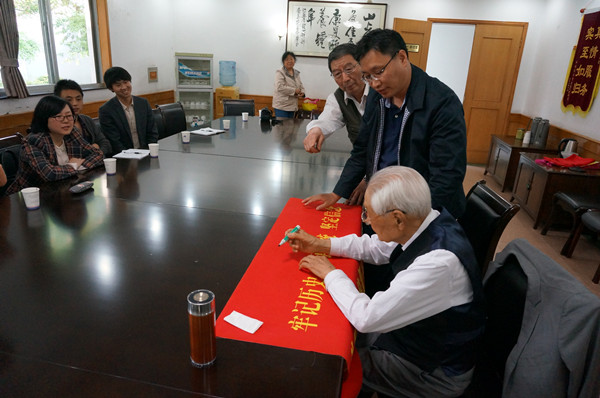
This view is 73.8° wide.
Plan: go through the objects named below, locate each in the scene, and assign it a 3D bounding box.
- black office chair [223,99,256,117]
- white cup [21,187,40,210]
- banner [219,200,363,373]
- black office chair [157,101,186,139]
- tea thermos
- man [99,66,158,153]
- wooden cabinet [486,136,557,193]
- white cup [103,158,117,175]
[{"bbox_3d":[-0.947,-0.933,5.721,0.500,0.960,0.580,6,19,11],"label":"black office chair"},{"bbox_3d":[-1.297,0.005,1.937,0.074,0.090,0.074,2,19,-1],"label":"white cup"},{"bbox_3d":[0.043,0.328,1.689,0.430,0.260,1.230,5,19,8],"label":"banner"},{"bbox_3d":[-1.216,-0.532,4.471,0.580,0.990,0.510,6,19,11],"label":"black office chair"},{"bbox_3d":[-0.242,0.323,0.994,0.064,0.185,0.064,2,19,-1],"label":"tea thermos"},{"bbox_3d":[-1.438,-0.423,3.523,0.520,1.380,0.750,-15,25,-41],"label":"man"},{"bbox_3d":[2.957,-0.475,5.470,0.480,0.585,0.900,6,19,11],"label":"wooden cabinet"},{"bbox_3d":[-1.200,-0.199,2.543,0.074,0.090,0.074,2,19,-1],"label":"white cup"}]

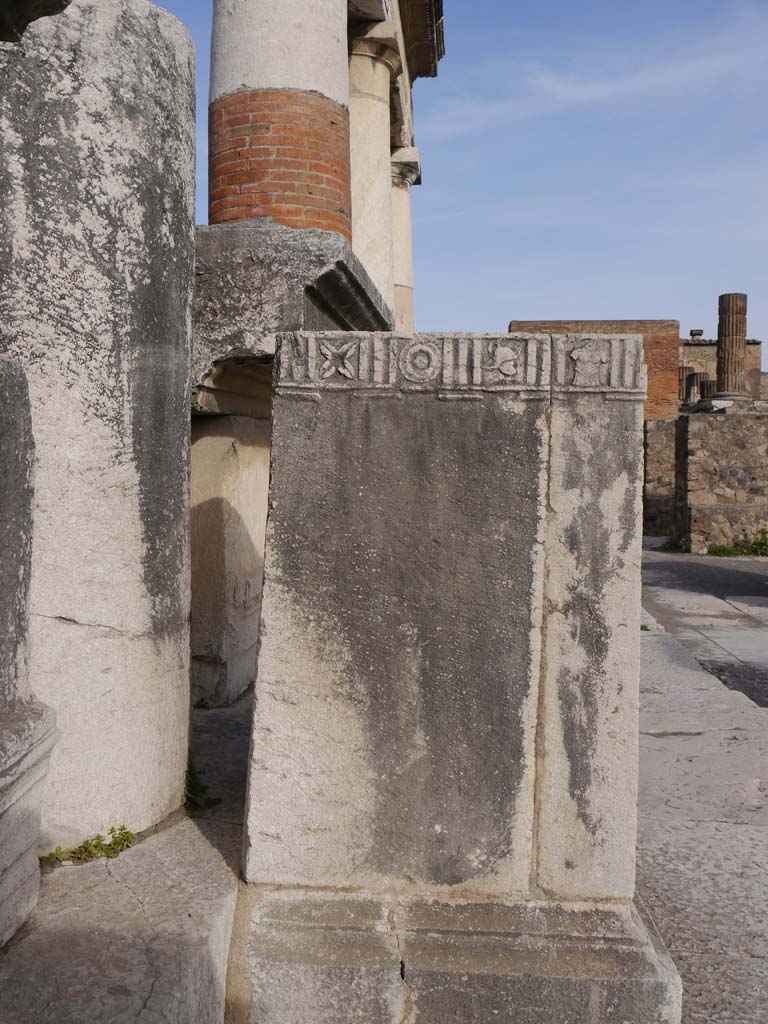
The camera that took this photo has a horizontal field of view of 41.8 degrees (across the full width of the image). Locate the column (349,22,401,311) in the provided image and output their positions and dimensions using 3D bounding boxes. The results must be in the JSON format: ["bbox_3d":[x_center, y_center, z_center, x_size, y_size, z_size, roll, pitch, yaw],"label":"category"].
[{"bbox_3d":[-0.297,-2.007,9.500,0.836,4.798,0.836,1,3,5],"label":"column"}]

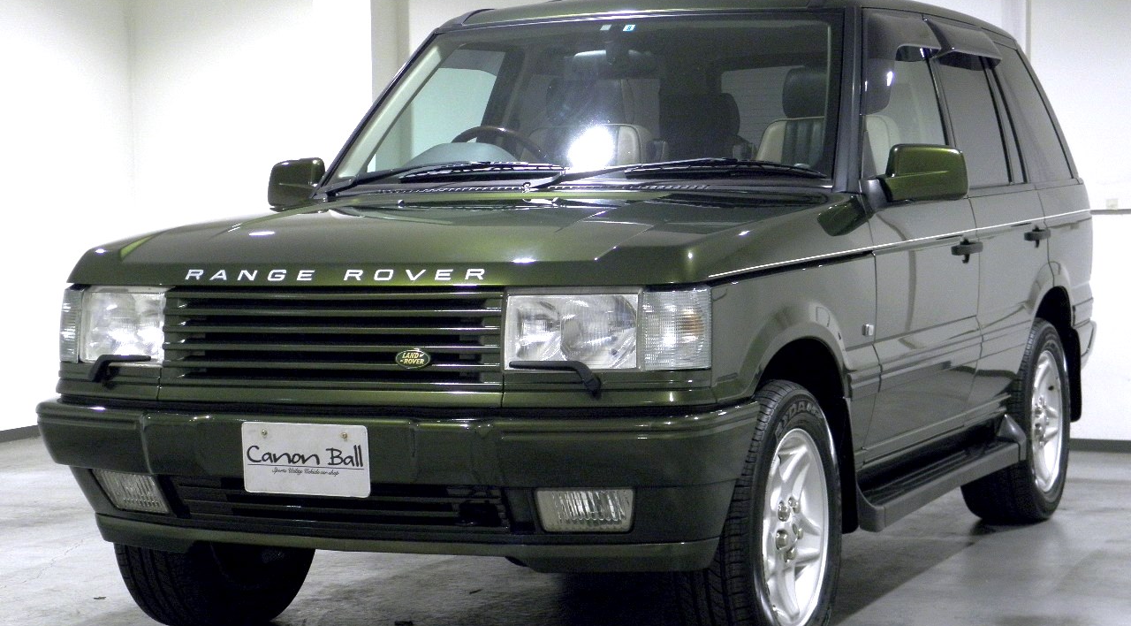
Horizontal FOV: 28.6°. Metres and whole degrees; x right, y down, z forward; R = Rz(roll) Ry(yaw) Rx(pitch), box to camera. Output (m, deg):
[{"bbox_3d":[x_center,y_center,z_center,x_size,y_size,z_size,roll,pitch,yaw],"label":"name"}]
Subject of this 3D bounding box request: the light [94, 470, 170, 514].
[{"bbox_3d":[-1.055,0.437,5.410,0.215,0.105,0.090,1,3,35],"label":"light"}]

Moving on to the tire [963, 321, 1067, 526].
[{"bbox_3d":[1.598,0.376,7.889,0.265,0.730,0.735,0,3,25],"label":"tire"}]

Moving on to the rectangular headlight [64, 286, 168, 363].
[{"bbox_3d":[-1.085,0.034,5.418,0.420,0.175,0.160,1,3,37],"label":"rectangular headlight"}]

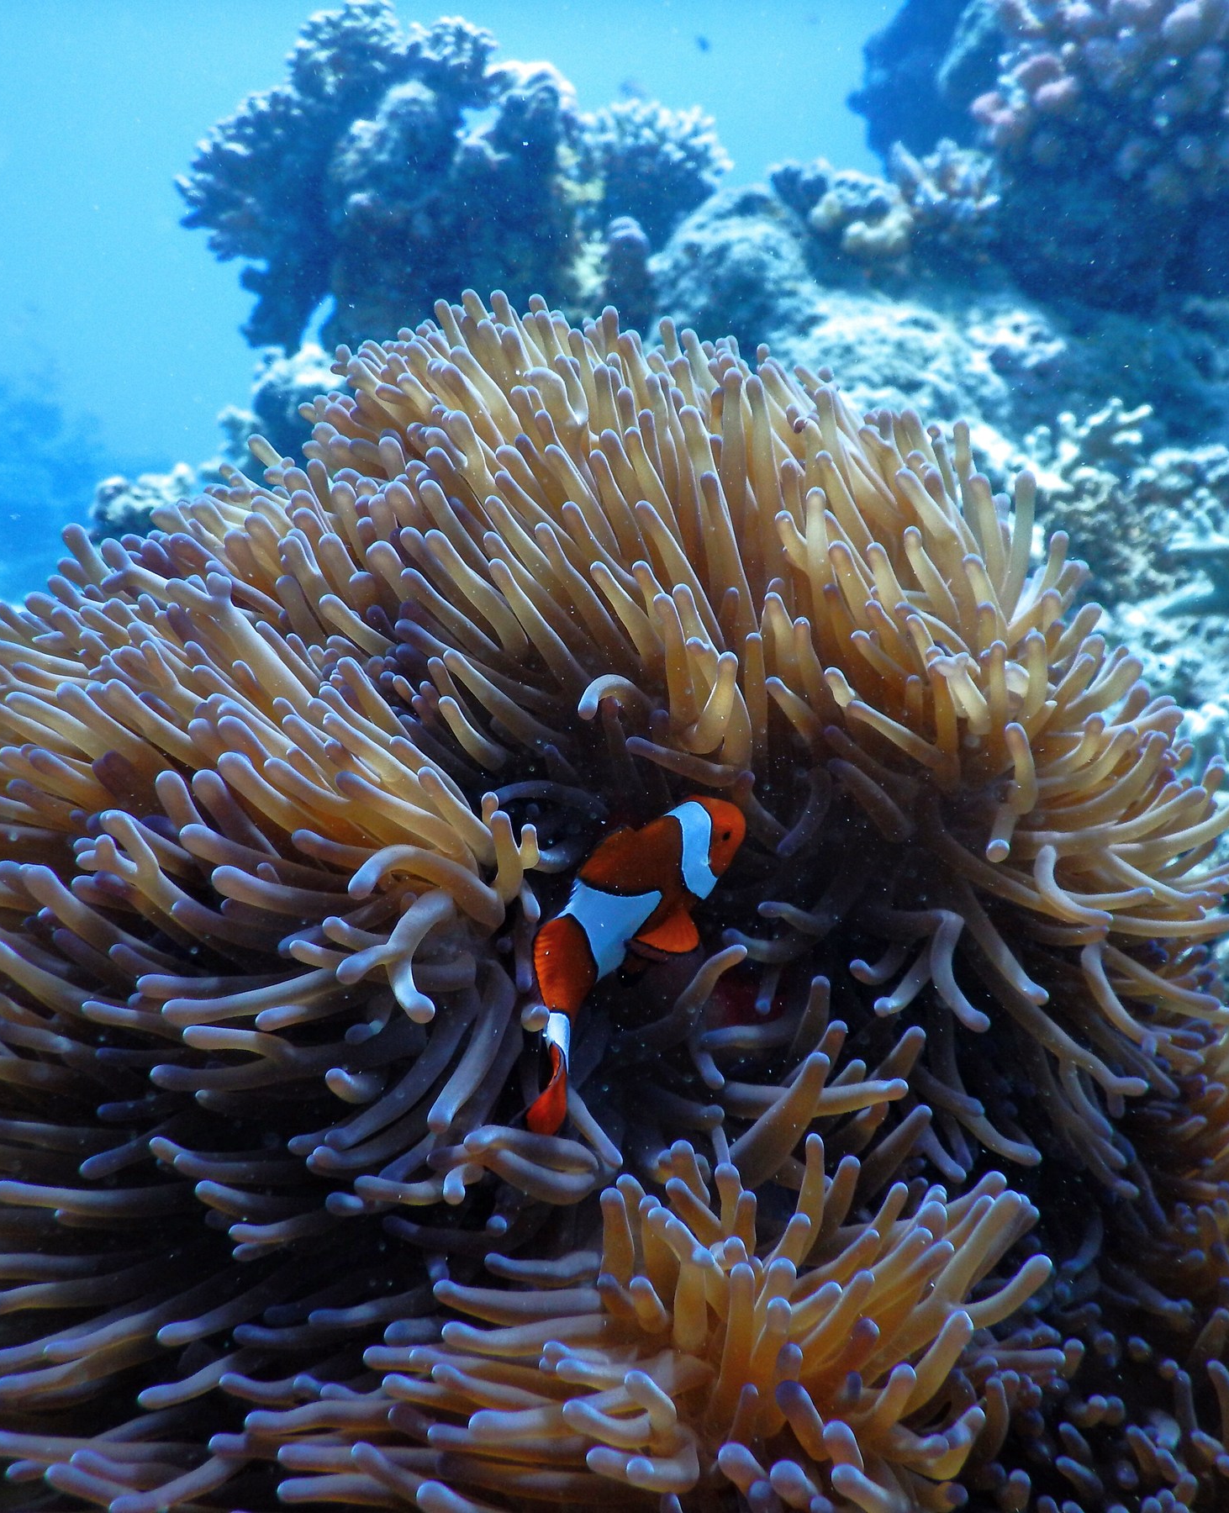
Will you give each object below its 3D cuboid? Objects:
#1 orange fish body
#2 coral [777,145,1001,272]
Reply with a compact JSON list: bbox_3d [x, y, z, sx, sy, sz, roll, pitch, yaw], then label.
[{"bbox_3d":[0.004,0.051,0.350,0.027,0.042,0.094,18,64,47],"label":"orange fish body"},{"bbox_3d":[0.204,-0.411,1.050,0.170,0.092,0.120,3,18,10],"label":"coral"}]

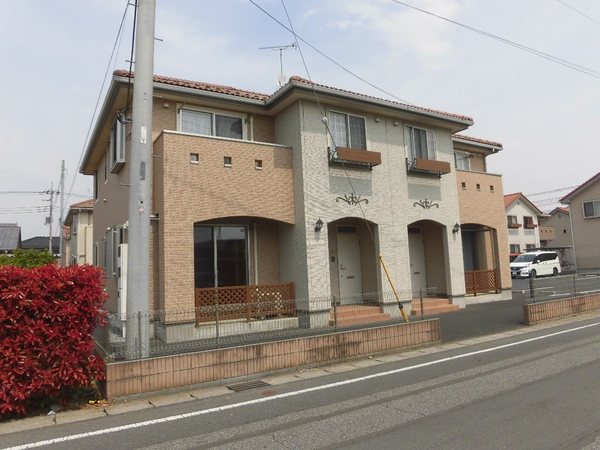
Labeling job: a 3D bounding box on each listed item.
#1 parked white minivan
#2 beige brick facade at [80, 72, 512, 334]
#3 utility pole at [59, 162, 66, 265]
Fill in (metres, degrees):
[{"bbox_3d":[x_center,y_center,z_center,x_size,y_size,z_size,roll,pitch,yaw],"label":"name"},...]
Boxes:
[{"bbox_3d":[17.663,3.033,31.428,4.750,1.870,1.740,1,-6,-30],"label":"parked white minivan"},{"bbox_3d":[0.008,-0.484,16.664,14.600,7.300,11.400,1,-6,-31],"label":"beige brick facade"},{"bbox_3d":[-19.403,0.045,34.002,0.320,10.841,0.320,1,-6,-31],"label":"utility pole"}]

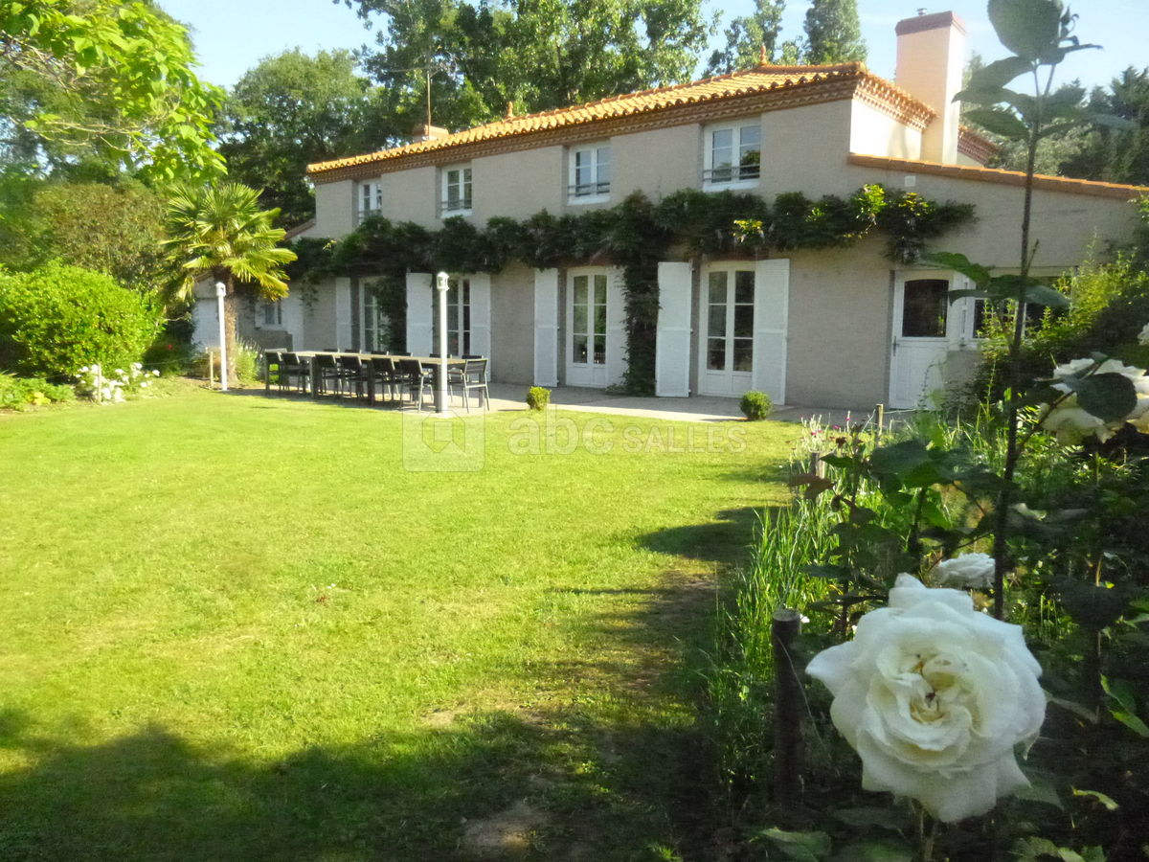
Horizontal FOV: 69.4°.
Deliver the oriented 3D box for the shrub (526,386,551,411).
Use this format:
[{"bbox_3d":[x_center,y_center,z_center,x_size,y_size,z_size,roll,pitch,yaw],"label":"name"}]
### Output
[{"bbox_3d":[-0.547,-0.501,12.609,0.370,0.355,0.370,1,8,0],"label":"shrub"}]

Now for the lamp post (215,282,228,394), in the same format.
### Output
[{"bbox_3d":[-7.163,-1.923,16.921,0.200,2.190,0.200,7,9,39],"label":"lamp post"}]

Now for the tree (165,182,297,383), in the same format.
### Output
[{"bbox_3d":[-7.519,-3.184,18.037,2.850,4.310,2.850,7,9,39],"label":"tree"}]

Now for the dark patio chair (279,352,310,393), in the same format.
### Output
[{"bbox_3d":[-5.063,-1.044,15.529,0.550,0.840,0.580,7,9,39],"label":"dark patio chair"}]

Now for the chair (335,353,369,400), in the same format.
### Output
[{"bbox_3d":[-3.642,-0.881,14.366,0.550,0.840,0.580,7,9,39],"label":"chair"}]

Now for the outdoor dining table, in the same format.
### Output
[{"bbox_3d":[-3.460,-0.882,13.871,4.520,0.750,1.000,7,10,38],"label":"outdoor dining table"}]

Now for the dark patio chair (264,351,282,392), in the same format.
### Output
[{"bbox_3d":[-5.530,-1.098,15.910,0.550,0.840,0.580,7,9,39],"label":"dark patio chair"}]

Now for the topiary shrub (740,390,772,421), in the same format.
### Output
[{"bbox_3d":[2.580,-0.361,11.800,0.450,0.450,0.450,7,9,39],"label":"topiary shrub"}]

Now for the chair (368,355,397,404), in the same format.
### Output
[{"bbox_3d":[-2.975,-0.804,13.820,0.550,0.840,0.580,7,9,39],"label":"chair"}]

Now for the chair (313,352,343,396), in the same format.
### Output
[{"bbox_3d":[-4.229,-0.948,14.846,0.550,0.840,0.580,7,9,39],"label":"chair"}]

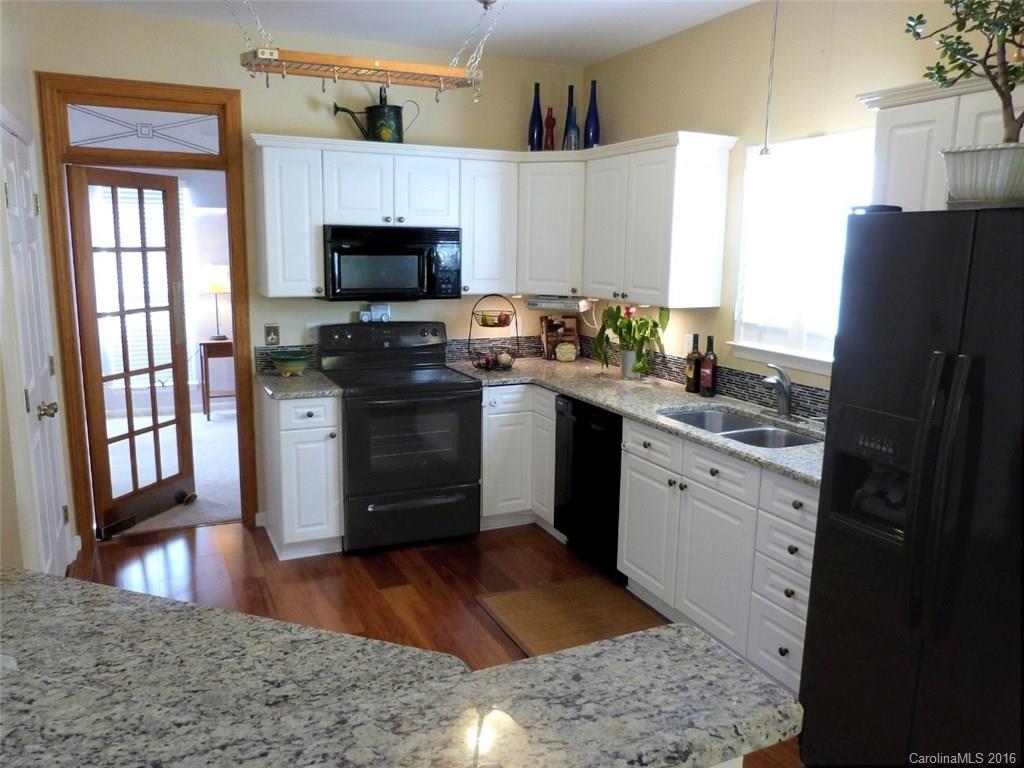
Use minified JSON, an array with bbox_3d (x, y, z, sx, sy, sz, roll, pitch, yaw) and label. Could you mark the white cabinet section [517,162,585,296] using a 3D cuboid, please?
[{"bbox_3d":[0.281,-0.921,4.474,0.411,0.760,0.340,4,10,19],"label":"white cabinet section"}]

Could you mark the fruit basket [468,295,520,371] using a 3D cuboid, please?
[{"bbox_3d":[-0.108,-0.318,4.497,0.305,0.450,0.290,1,10,-1],"label":"fruit basket"}]

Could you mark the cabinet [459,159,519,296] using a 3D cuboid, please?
[{"bbox_3d":[-0.204,-0.920,4.441,0.360,0.754,0.329,-4,11,-25],"label":"cabinet"}]

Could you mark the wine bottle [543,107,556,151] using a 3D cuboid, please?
[{"bbox_3d":[0.226,-1.500,4.399,0.072,0.275,0.072,-3,10,-25],"label":"wine bottle"}]

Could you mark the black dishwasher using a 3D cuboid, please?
[{"bbox_3d":[0.645,0.497,3.884,0.614,0.848,0.615,-4,11,-25],"label":"black dishwasher"}]

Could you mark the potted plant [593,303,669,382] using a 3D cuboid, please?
[{"bbox_3d":[0.672,-0.231,4.161,0.337,0.439,0.368,-3,10,-25],"label":"potted plant"}]

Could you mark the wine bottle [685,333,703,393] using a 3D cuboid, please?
[{"bbox_3d":[0.937,-0.103,3.837,0.079,0.307,0.079,-3,10,-25],"label":"wine bottle"}]

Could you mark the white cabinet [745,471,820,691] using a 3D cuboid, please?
[{"bbox_3d":[1.240,0.677,2.650,0.614,0.765,0.378,-4,11,-25],"label":"white cabinet"}]

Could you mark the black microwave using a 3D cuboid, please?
[{"bbox_3d":[-0.701,-0.685,4.224,0.764,0.393,0.404,-3,10,-25],"label":"black microwave"}]

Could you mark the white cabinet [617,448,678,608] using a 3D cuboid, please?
[{"bbox_3d":[0.878,0.616,3.422,0.614,0.585,0.443,-4,11,-25],"label":"white cabinet"}]

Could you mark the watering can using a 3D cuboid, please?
[{"bbox_3d":[-0.743,-1.465,4.082,0.483,0.347,0.210,-4,11,-25],"label":"watering can"}]

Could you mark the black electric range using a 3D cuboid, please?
[{"bbox_3d":[-0.637,0.267,4.232,0.761,1.185,0.670,-4,11,-25],"label":"black electric range"}]

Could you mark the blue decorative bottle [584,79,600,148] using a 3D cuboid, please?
[{"bbox_3d":[0.481,-1.590,4.425,0.087,0.428,0.087,1,9,0],"label":"blue decorative bottle"}]

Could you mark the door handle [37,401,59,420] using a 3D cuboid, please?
[{"bbox_3d":[-1.923,0.112,3.064,0.070,0.065,0.065,-4,11,-25],"label":"door handle"}]

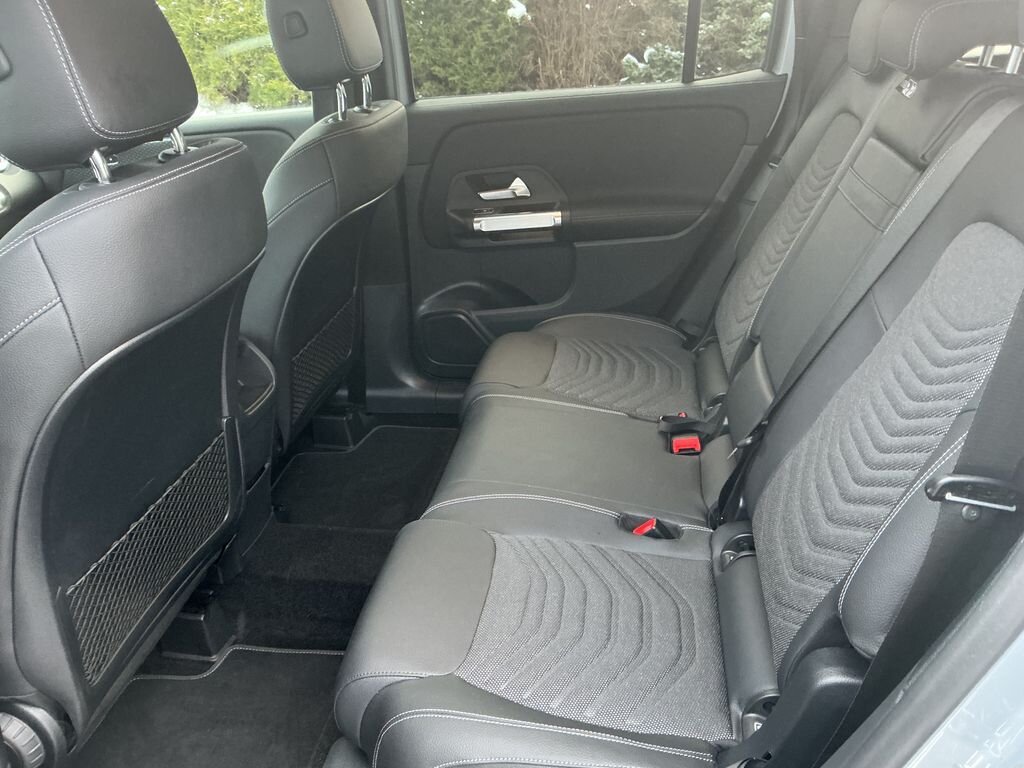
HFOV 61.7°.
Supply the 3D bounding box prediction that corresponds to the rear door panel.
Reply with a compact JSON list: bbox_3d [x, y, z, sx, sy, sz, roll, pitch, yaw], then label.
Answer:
[{"bbox_3d":[0.162,-0.311,1.900,0.790,0.690,0.120,3,25,9],"label":"rear door panel"}]

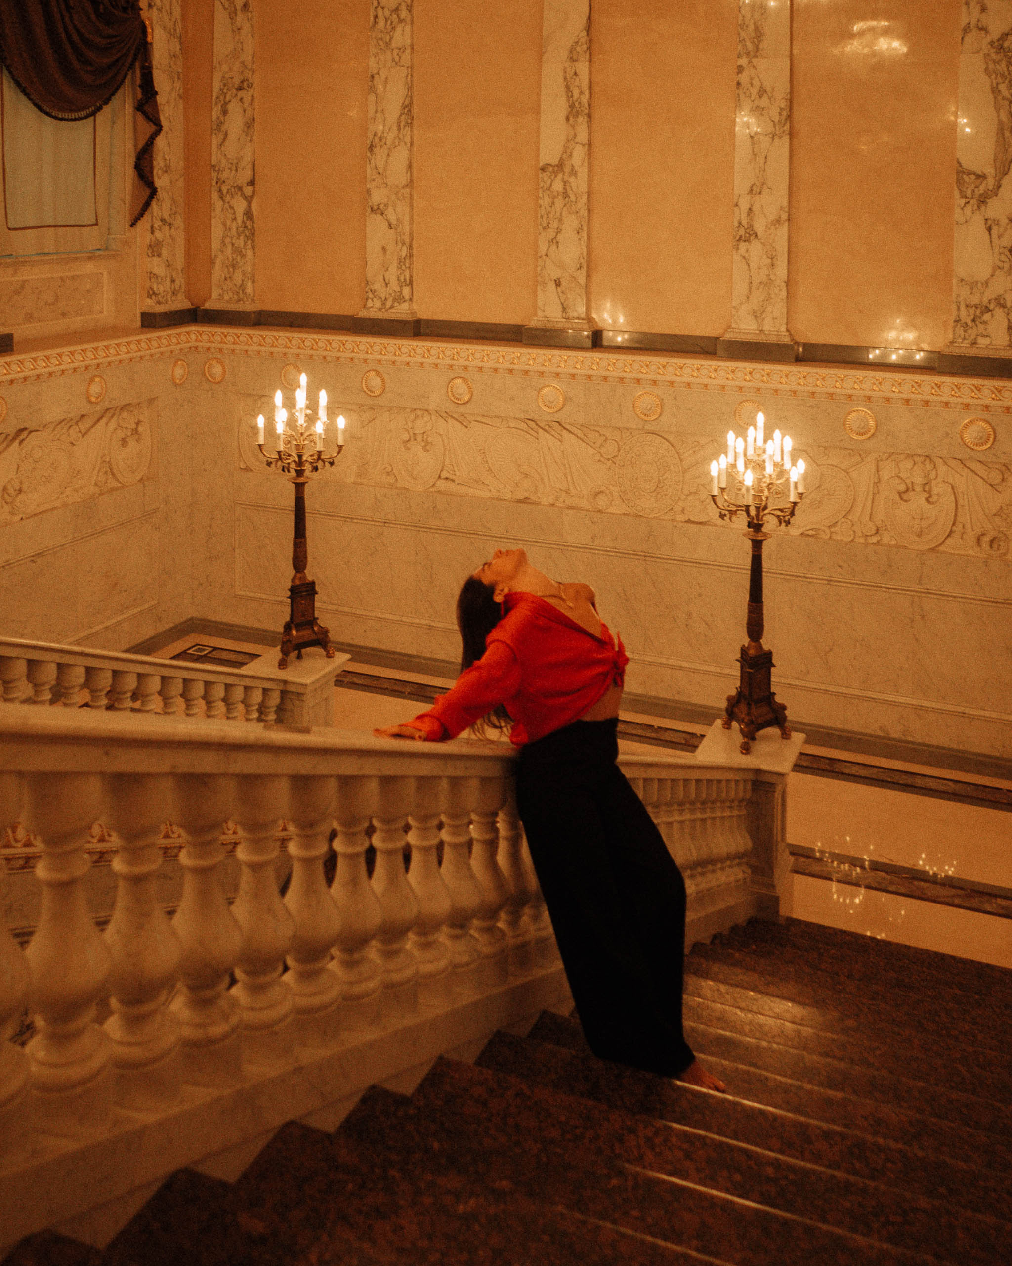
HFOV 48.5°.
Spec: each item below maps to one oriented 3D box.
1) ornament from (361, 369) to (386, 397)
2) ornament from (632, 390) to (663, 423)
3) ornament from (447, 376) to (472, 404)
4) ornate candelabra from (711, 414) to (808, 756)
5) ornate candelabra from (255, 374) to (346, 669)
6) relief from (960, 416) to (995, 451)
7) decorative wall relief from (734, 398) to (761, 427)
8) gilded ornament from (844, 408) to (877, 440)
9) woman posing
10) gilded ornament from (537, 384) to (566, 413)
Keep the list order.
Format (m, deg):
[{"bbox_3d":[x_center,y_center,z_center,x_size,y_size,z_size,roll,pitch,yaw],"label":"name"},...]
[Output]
[{"bbox_3d":[-1.085,-2.048,9.200,0.228,0.230,0.045,5,14,22],"label":"ornament"},{"bbox_3d":[1.063,-1.700,8.420,0.228,0.230,0.045,5,14,22],"label":"ornament"},{"bbox_3d":[-0.366,-1.933,8.950,0.228,0.230,0.045,5,14,22],"label":"ornament"},{"bbox_3d":[1.321,-0.267,5.900,0.500,1.760,0.500,5,14,22],"label":"ornate candelabra"},{"bbox_3d":[-1.269,-0.700,6.950,0.500,1.760,0.500,0,13,0],"label":"ornate candelabra"},{"bbox_3d":[3.186,-1.351,7.600,0.228,0.230,0.045,5,14,22],"label":"relief"},{"bbox_3d":[1.761,-1.592,8.150,0.228,0.230,0.045,5,14,22],"label":"decorative wall relief"},{"bbox_3d":[2.483,-1.465,7.870,0.228,0.230,0.045,5,14,22],"label":"gilded ornament"},{"bbox_3d":[0.133,0.490,3.120,0.800,1.430,0.640,5,14,19],"label":"woman posing"},{"bbox_3d":[0.348,-1.810,8.680,0.228,0.230,0.045,5,14,22],"label":"gilded ornament"}]

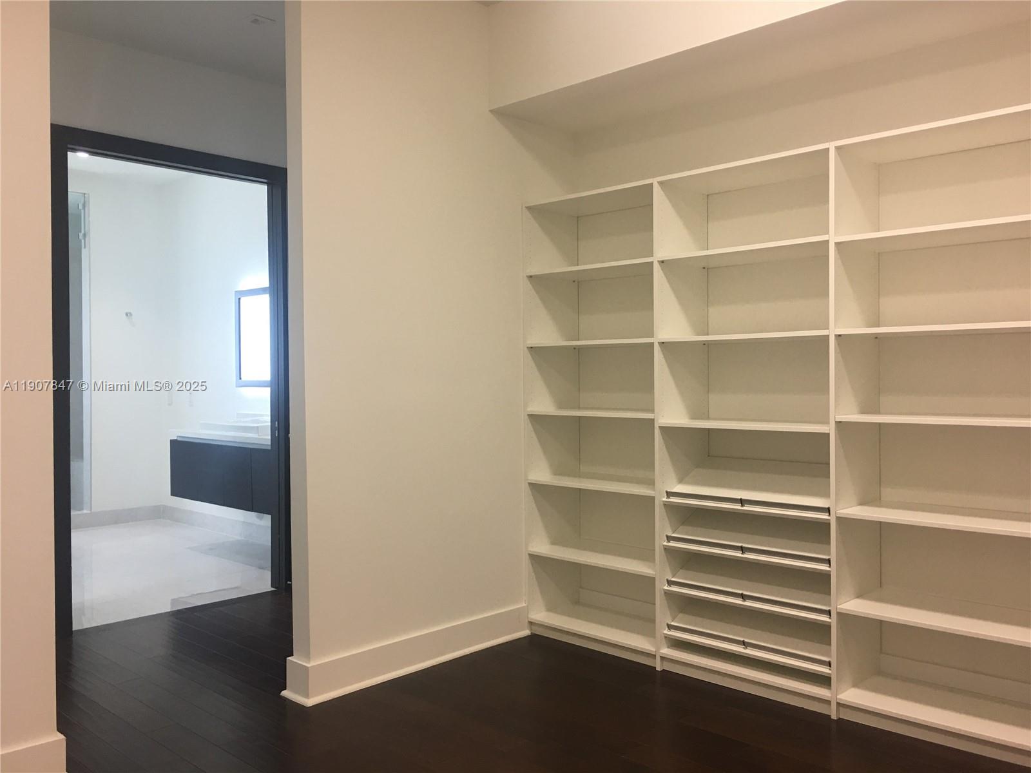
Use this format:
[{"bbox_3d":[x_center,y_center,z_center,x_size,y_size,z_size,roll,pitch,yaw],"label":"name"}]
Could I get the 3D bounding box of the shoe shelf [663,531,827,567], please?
[{"bbox_3d":[1.021,0.611,3.591,0.760,0.075,0.350,0,19,44],"label":"shoe shelf"}]

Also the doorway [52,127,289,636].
[{"bbox_3d":[-1.851,-0.029,4.774,0.150,2.540,1.360,0,1,44],"label":"doorway"}]

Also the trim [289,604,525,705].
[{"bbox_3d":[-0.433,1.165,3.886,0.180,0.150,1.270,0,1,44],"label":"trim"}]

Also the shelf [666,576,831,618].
[{"bbox_3d":[1.023,0.804,3.593,0.760,0.075,0.350,0,19,44],"label":"shelf"}]

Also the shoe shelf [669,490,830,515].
[{"bbox_3d":[1.020,0.419,3.589,0.760,0.075,0.350,0,19,44],"label":"shoe shelf"}]

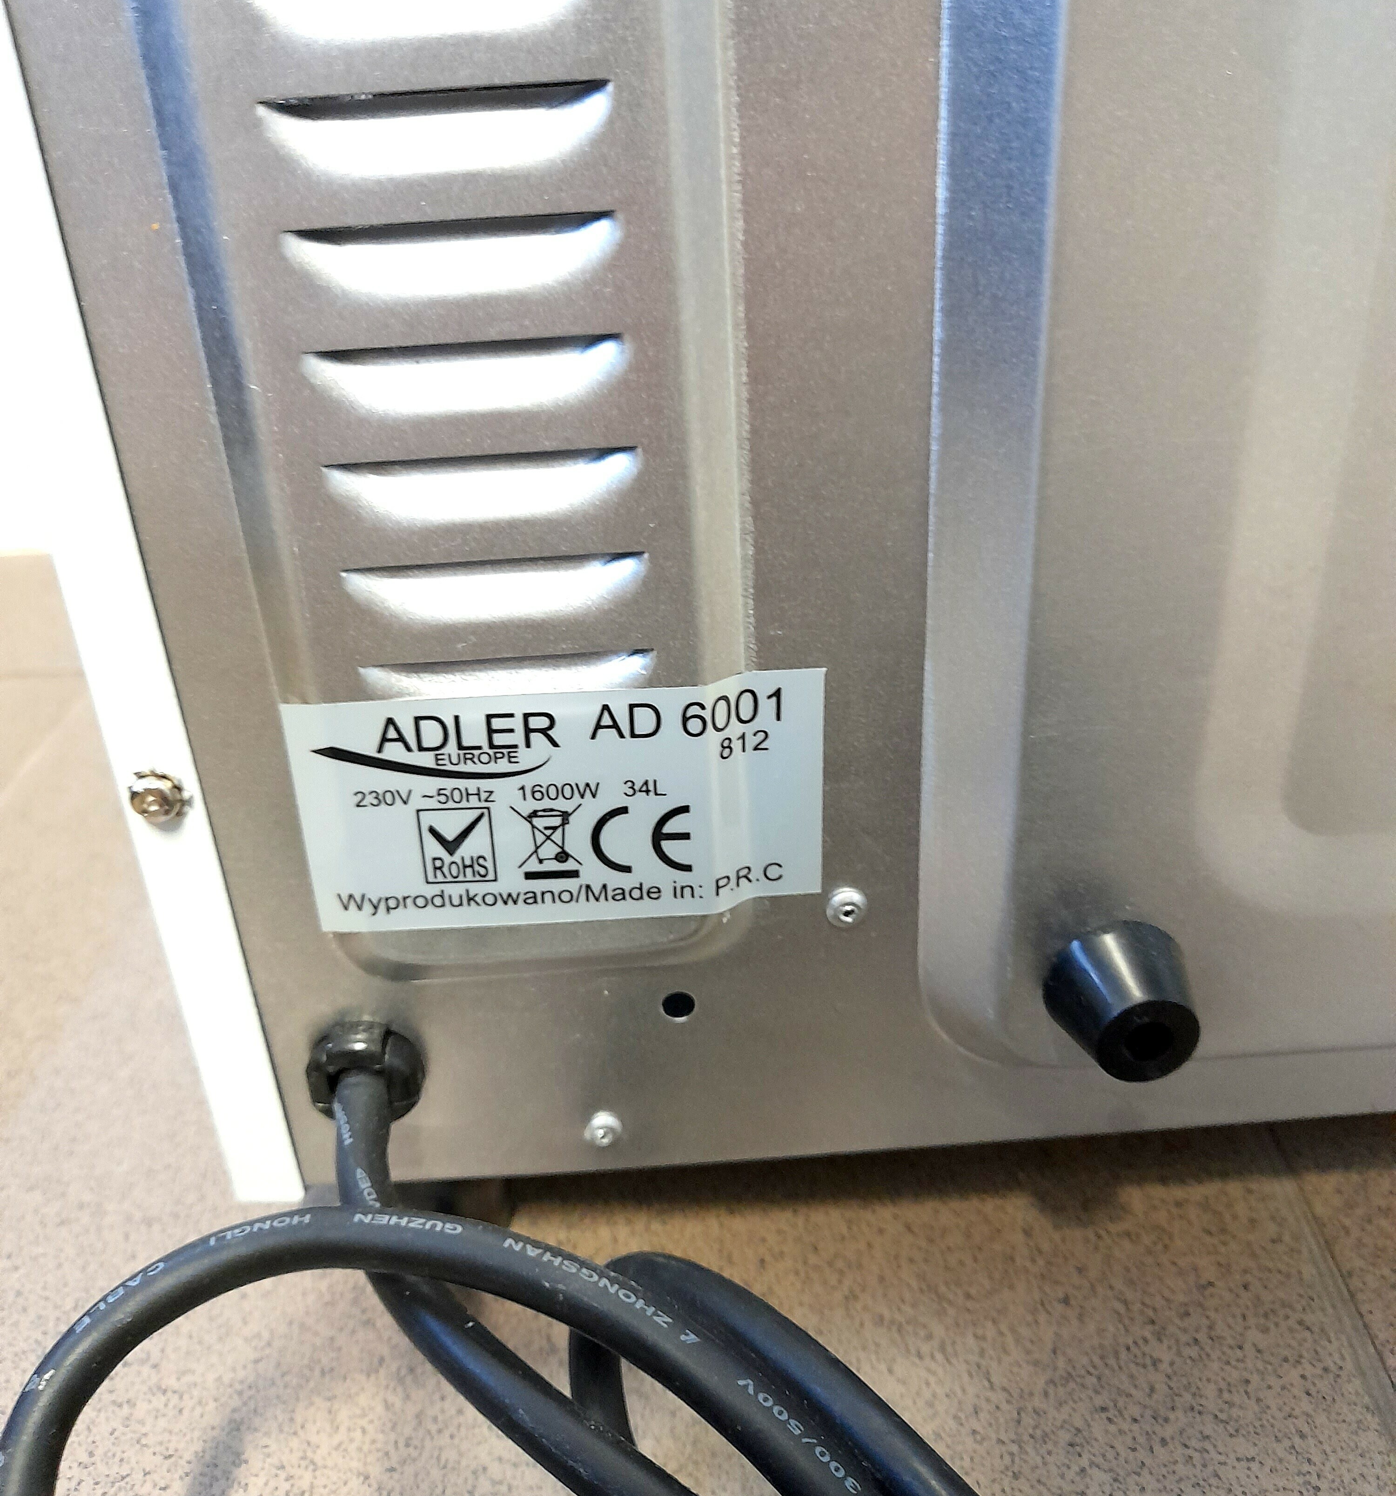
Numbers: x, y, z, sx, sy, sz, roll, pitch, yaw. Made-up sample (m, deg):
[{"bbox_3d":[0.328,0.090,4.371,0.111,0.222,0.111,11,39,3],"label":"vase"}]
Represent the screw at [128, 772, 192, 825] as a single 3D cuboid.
[{"bbox_3d":[-0.072,0.007,0.179,0.008,0.008,0.004,-4,26,-1],"label":"screw"}]

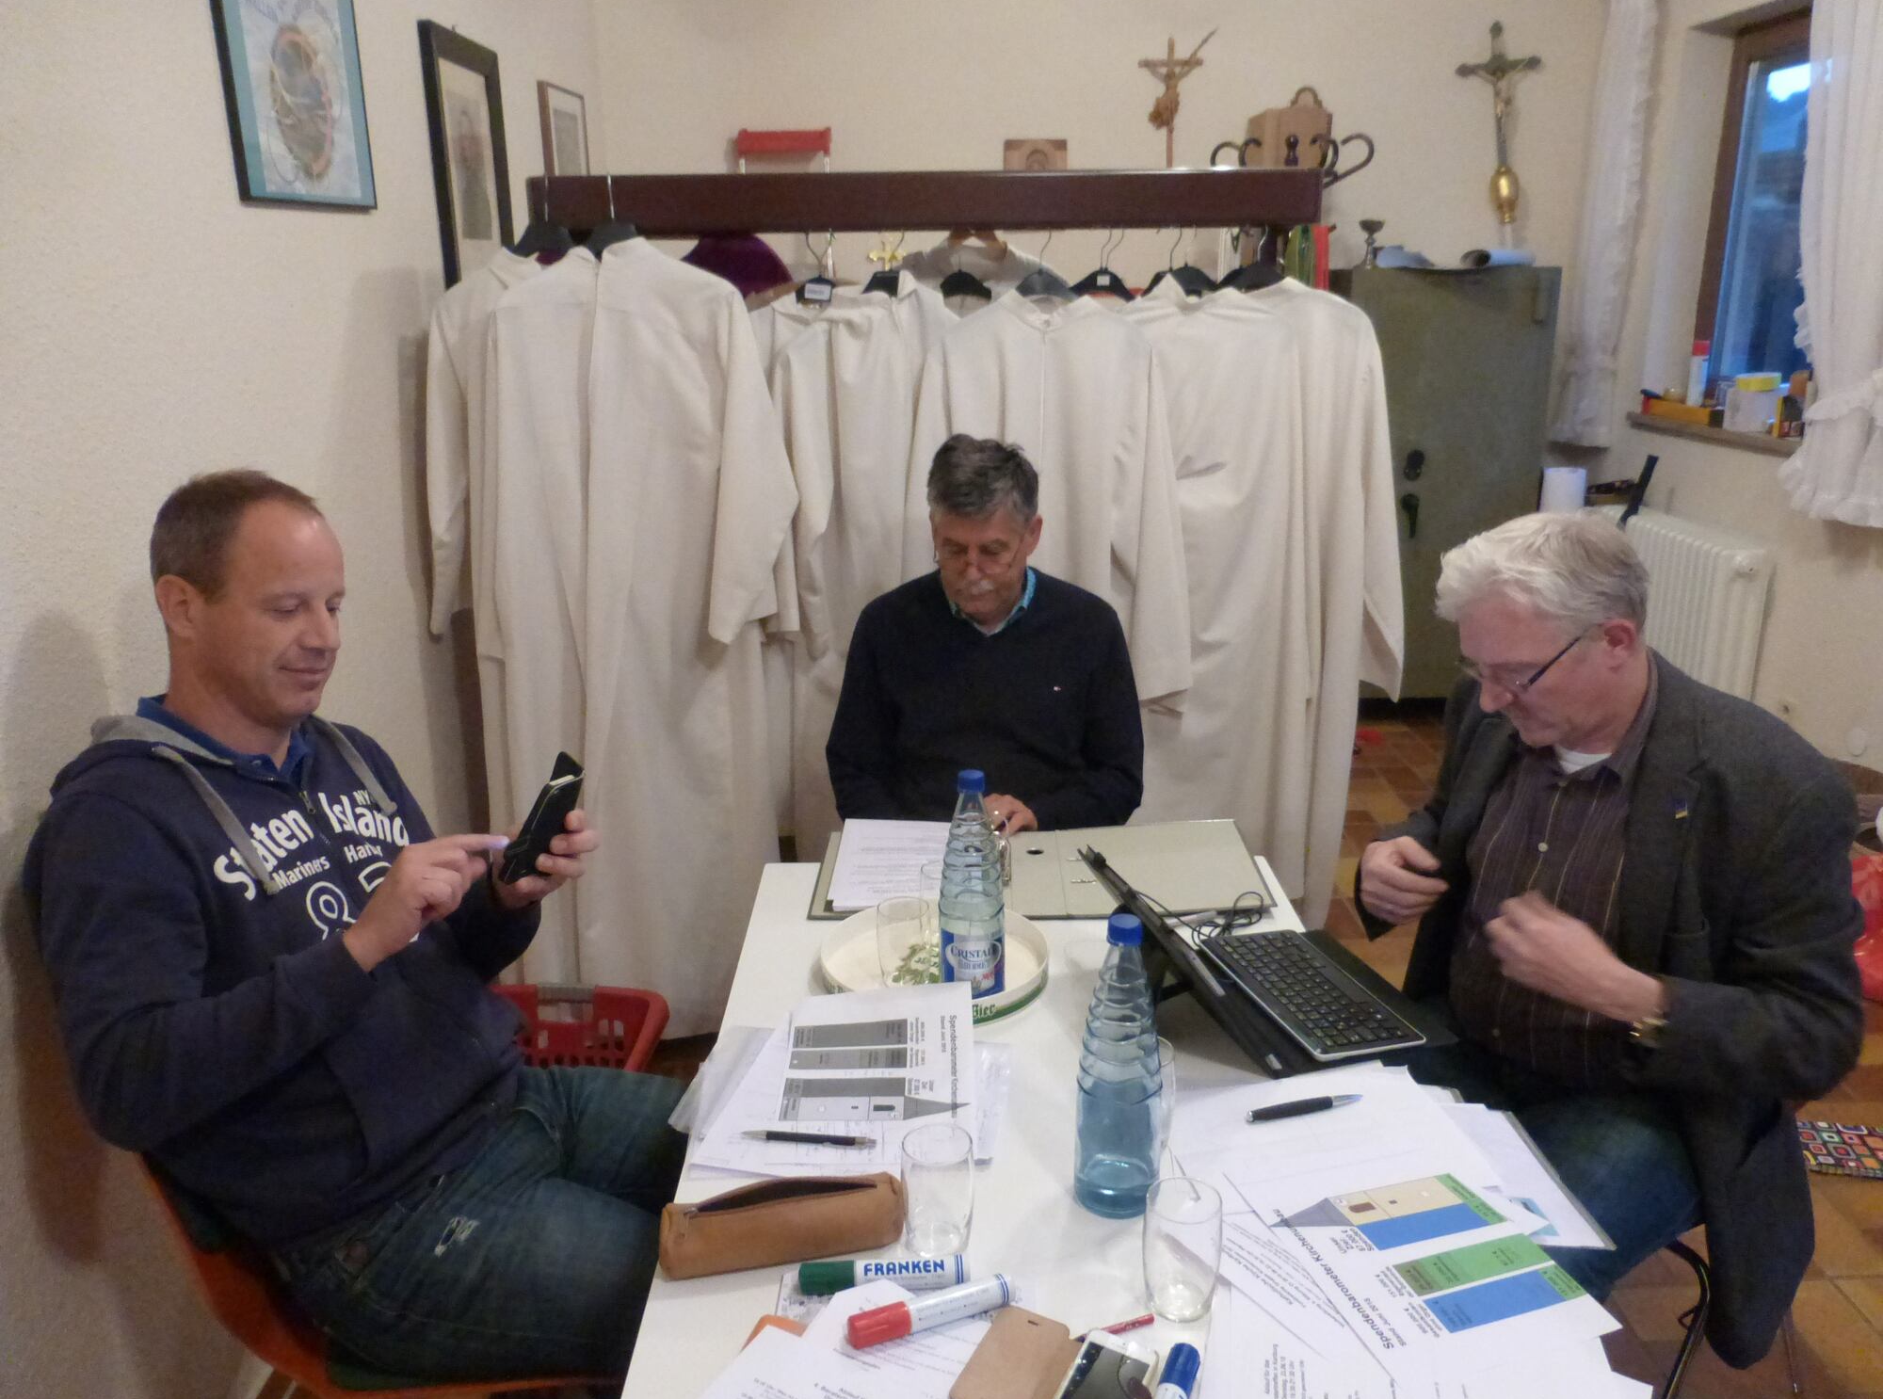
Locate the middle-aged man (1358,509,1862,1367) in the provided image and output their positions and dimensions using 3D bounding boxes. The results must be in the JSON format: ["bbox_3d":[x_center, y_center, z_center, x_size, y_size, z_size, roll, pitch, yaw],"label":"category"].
[{"bbox_3d":[0.624,0.479,1.539,0.690,1.330,0.560,-11,20,-30],"label":"middle-aged man"}]

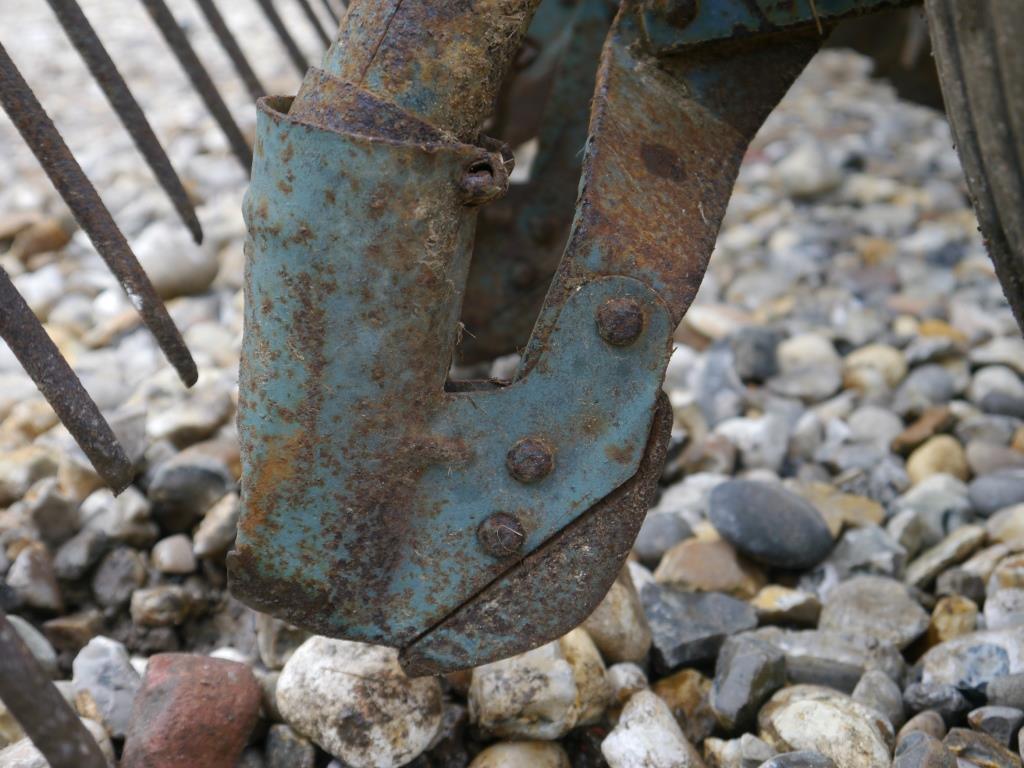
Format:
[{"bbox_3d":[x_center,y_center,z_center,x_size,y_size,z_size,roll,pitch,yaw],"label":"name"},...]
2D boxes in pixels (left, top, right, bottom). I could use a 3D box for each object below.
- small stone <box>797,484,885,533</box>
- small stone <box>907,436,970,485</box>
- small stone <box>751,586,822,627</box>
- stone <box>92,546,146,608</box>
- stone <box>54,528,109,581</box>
[{"bbox_3d":[0.137,0.052,0.597,0.038,0.017,0.030,0,22,0],"label":"small stone"},{"bbox_3d":[0.183,0.033,0.612,0.025,0.019,0.022,0,26,0],"label":"small stone"},{"bbox_3d":[0.102,0.083,0.525,0.027,0.017,0.021,0,26,0],"label":"small stone"},{"bbox_3d":[-0.185,0.091,0.671,0.025,0.027,0.023,0,22,0],"label":"stone"},{"bbox_3d":[-0.170,0.067,0.560,0.022,0.018,0.020,0,26,0],"label":"stone"}]

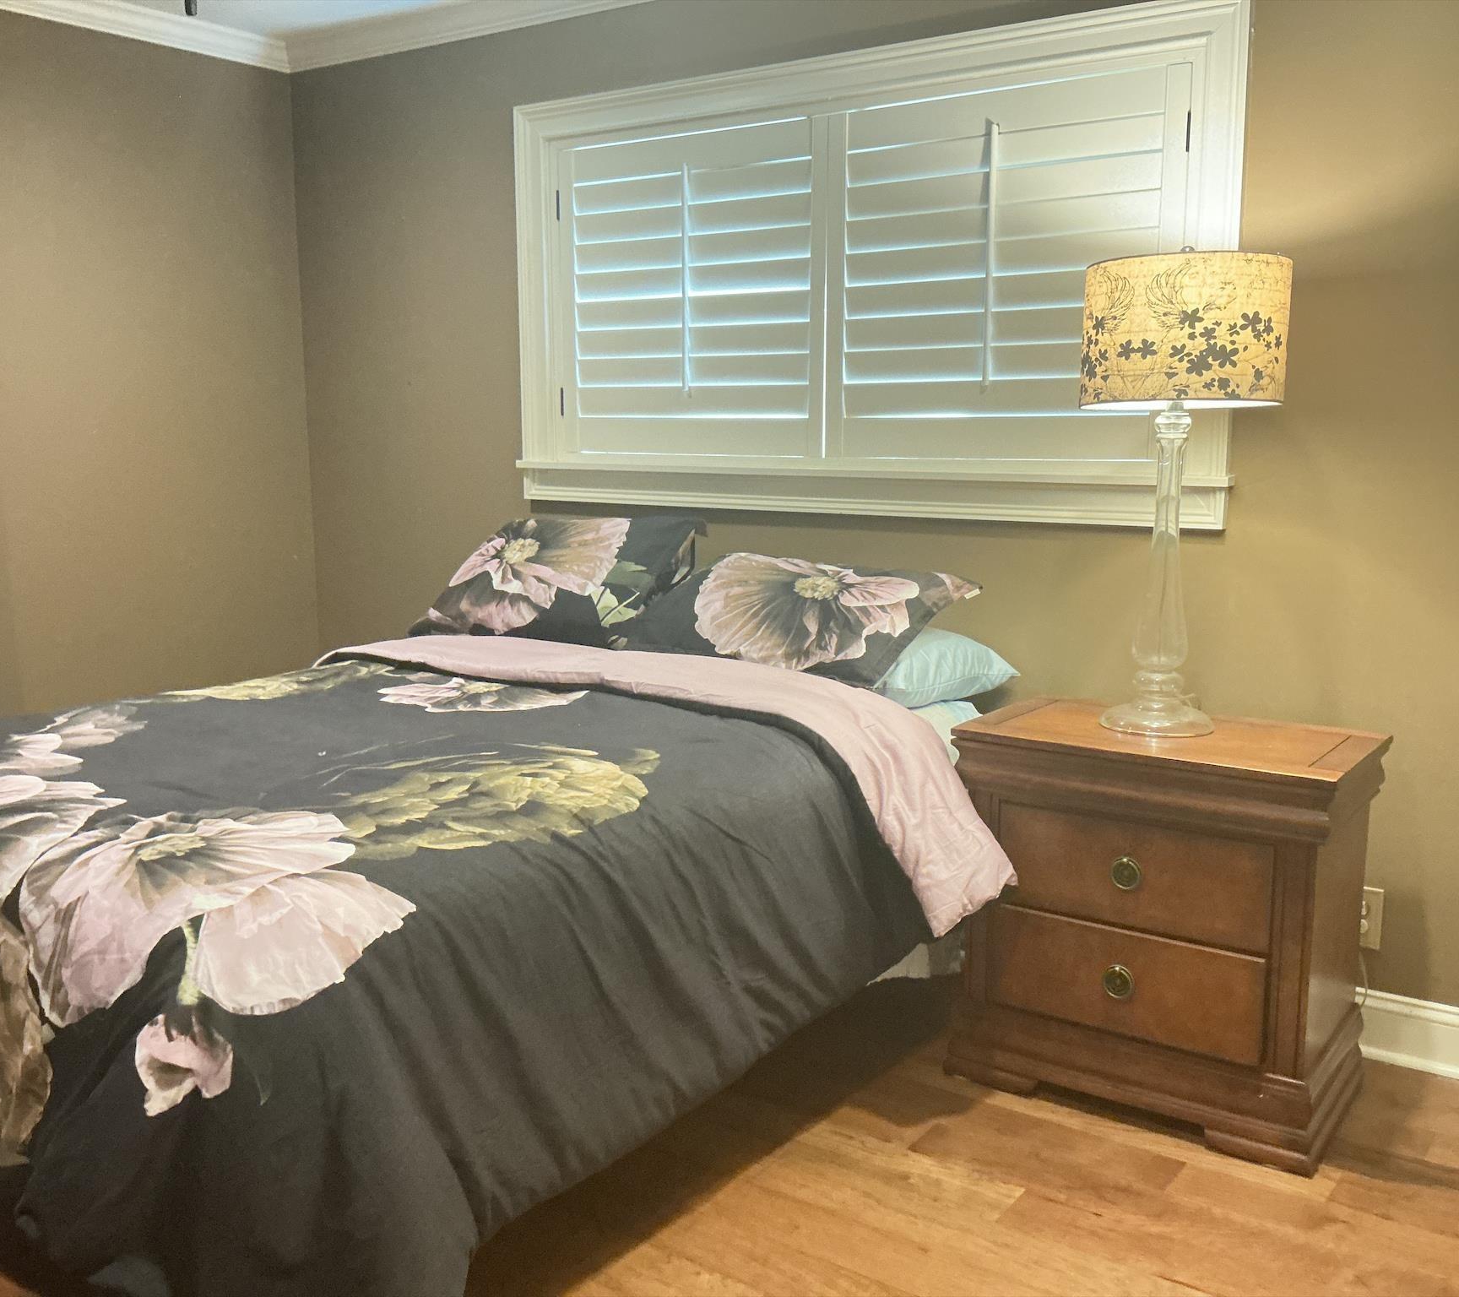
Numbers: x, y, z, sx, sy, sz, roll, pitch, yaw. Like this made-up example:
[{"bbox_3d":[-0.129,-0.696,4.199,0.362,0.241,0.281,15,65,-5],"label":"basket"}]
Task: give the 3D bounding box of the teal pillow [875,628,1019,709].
[{"bbox_3d":[0.242,0.028,3.077,0.660,0.170,0.460,6,12,33],"label":"teal pillow"}]

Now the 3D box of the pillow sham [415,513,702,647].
[{"bbox_3d":[-0.417,-0.138,3.455,0.670,0.160,0.490,6,46,33],"label":"pillow sham"}]

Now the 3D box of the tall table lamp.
[{"bbox_3d":[0.821,-0.287,2.587,0.375,0.877,0.375,6,12,33],"label":"tall table lamp"}]

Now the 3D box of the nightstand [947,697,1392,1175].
[{"bbox_3d":[0.816,0.500,2.660,0.695,0.698,0.400,7,12,35],"label":"nightstand"}]

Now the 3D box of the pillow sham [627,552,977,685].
[{"bbox_3d":[0.143,-0.066,3.049,0.680,0.160,0.490,8,34,36],"label":"pillow sham"}]

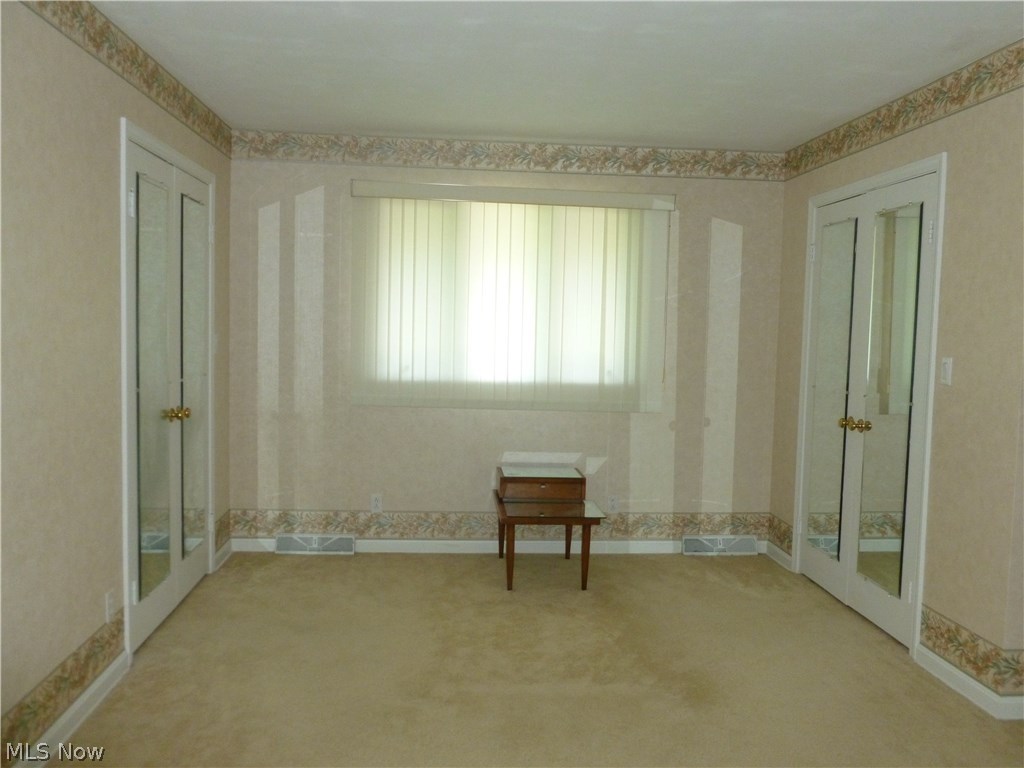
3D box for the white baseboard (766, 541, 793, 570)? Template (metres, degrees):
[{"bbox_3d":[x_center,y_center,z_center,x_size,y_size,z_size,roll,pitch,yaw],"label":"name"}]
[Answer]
[{"bbox_3d":[1.597,1.020,4.970,0.018,0.080,0.347,1,4,-5],"label":"white baseboard"}]

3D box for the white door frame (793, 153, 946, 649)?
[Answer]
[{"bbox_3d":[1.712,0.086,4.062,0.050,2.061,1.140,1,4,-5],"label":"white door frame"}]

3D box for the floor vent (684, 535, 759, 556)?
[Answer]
[{"bbox_3d":[1.278,0.990,5.090,0.465,0.108,0.050,1,4,-5],"label":"floor vent"}]

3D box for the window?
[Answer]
[{"bbox_3d":[0.004,-0.493,4.849,1.875,1.295,0.095,1,4,-5],"label":"window"}]

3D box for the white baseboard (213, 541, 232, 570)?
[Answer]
[{"bbox_3d":[-1.627,0.960,4.687,0.018,0.080,0.357,1,4,-5],"label":"white baseboard"}]

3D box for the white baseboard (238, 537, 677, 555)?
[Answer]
[{"bbox_3d":[-0.299,0.973,4.970,2.714,0.080,0.020,1,4,-5],"label":"white baseboard"}]

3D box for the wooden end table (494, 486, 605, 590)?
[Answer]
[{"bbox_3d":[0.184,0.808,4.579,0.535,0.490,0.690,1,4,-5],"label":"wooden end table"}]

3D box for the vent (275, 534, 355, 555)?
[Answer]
[{"bbox_3d":[-1.157,0.944,4.880,0.458,0.108,0.050,1,4,-5],"label":"vent"}]

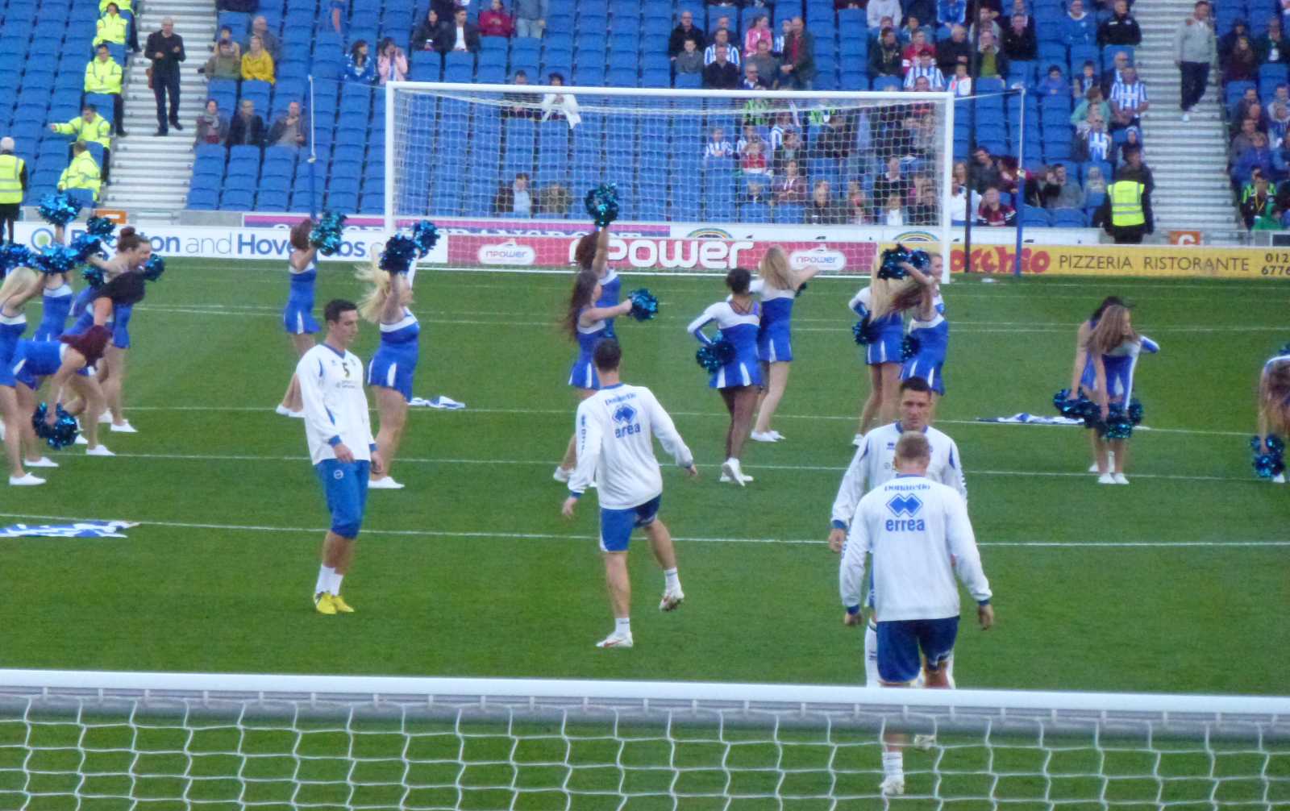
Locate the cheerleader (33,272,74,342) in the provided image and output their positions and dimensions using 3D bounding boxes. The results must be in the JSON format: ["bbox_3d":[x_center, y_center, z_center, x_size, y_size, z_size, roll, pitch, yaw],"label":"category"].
[{"bbox_3d":[-4.676,-0.568,73.400,0.450,1.720,0.480,-1,3,-35],"label":"cheerleader"}]

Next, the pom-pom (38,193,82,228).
[{"bbox_3d":[-4.653,-1.551,73.800,0.350,0.300,0.340,1,3,0],"label":"pom-pom"}]

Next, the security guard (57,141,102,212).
[{"bbox_3d":[-8.132,-3.168,133.399,0.600,1.270,0.750,2,3,22],"label":"security guard"}]

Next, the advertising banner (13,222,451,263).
[{"bbox_3d":[-5.752,-2.253,128.700,6.000,0.460,0.120,1,3,0],"label":"advertising banner"}]

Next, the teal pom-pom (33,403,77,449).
[{"bbox_3d":[-4.464,0.160,70.200,0.350,0.350,0.330,1,3,0],"label":"teal pom-pom"}]

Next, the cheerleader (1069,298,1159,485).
[{"bbox_3d":[3.623,-0.104,71.200,0.620,1.390,0.580,1,3,-8],"label":"cheerleader"}]

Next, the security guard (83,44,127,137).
[{"bbox_3d":[-7.993,-4.669,137.300,0.620,1.340,0.750,1,3,-6],"label":"security guard"}]

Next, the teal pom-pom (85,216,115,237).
[{"bbox_3d":[-4.457,-1.436,76.000,0.260,0.240,0.260,1,2,0],"label":"teal pom-pom"}]

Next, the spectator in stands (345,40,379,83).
[{"bbox_3d":[-4.277,-4.908,139.528,0.470,1.200,0.700,1,3,-6],"label":"spectator in stands"}]

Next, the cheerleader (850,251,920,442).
[{"bbox_3d":[1.958,-0.466,75.900,0.600,1.620,0.560,3,3,35],"label":"cheerleader"}]

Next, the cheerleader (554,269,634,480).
[{"bbox_3d":[-0.394,-0.219,68.864,0.600,1.590,0.500,1,3,-6],"label":"cheerleader"}]

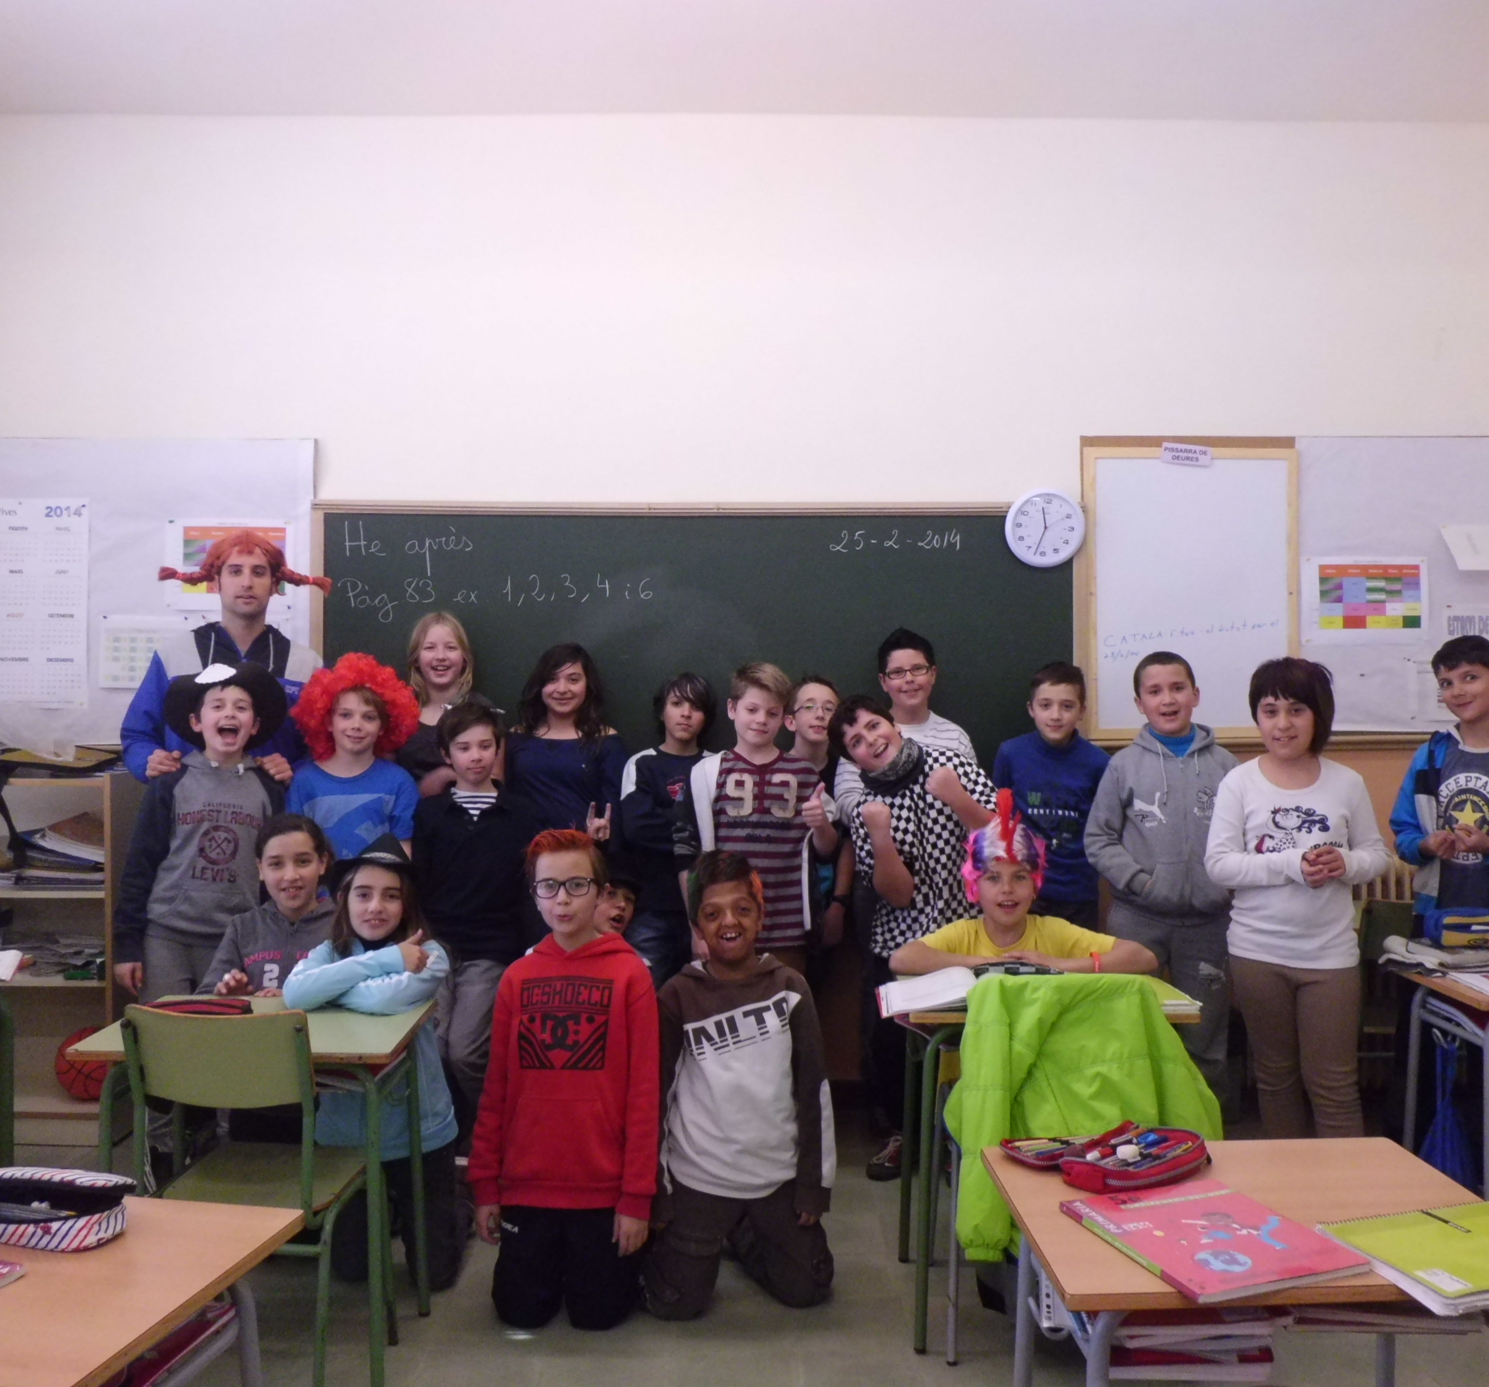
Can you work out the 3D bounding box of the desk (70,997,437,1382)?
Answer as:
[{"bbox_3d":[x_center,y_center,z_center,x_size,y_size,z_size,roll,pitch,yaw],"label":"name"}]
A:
[{"bbox_3d":[-0.984,1.037,2.872,0.601,0.709,0.492,0,0,-2],"label":"desk"}]

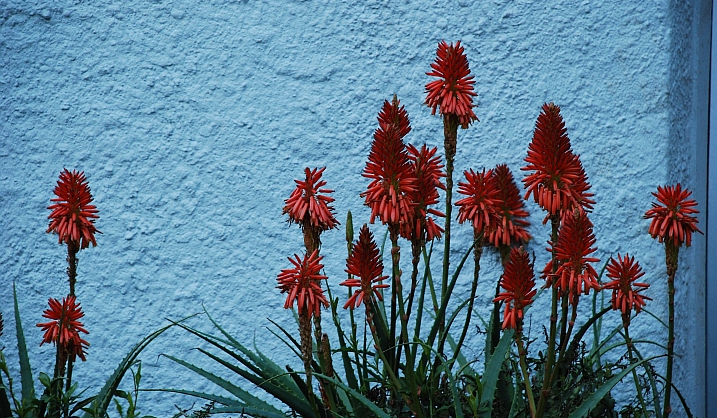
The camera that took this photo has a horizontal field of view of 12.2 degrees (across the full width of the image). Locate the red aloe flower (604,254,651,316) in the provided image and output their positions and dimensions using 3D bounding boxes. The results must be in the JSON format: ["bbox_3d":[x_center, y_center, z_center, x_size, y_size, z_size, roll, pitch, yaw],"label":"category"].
[{"bbox_3d":[0.532,0.149,6.600,0.093,0.123,0.090,0,4,0],"label":"red aloe flower"}]

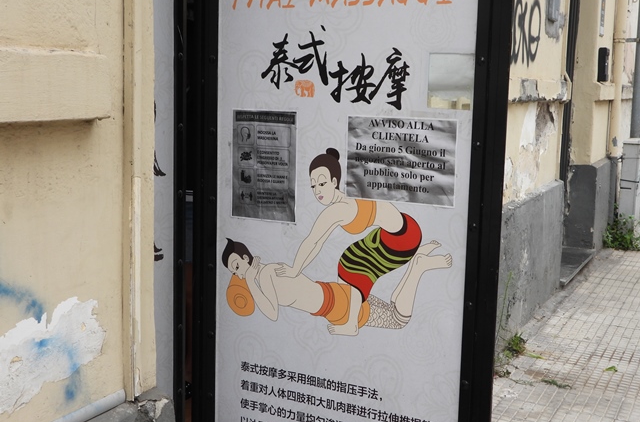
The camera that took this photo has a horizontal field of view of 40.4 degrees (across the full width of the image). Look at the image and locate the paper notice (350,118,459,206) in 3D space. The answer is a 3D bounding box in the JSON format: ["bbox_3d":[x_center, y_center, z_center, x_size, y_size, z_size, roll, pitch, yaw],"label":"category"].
[{"bbox_3d":[0.200,-0.126,2.173,0.297,0.210,0.010,6,9,29],"label":"paper notice"}]

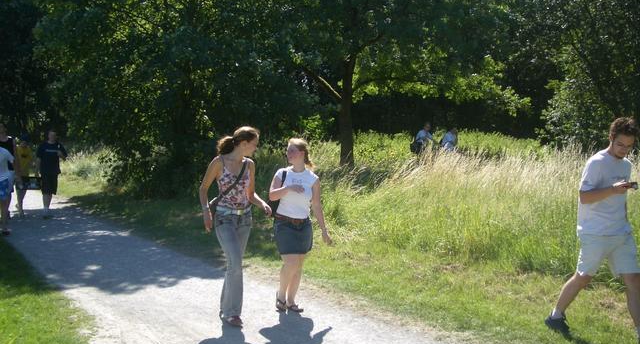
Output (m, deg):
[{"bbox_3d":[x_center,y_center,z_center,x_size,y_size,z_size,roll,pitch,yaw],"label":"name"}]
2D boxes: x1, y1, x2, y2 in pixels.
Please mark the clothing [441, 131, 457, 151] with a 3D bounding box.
[{"bbox_3d":[4.011,-0.983,20.200,0.400,0.640,0.460,1,3,10],"label":"clothing"}]

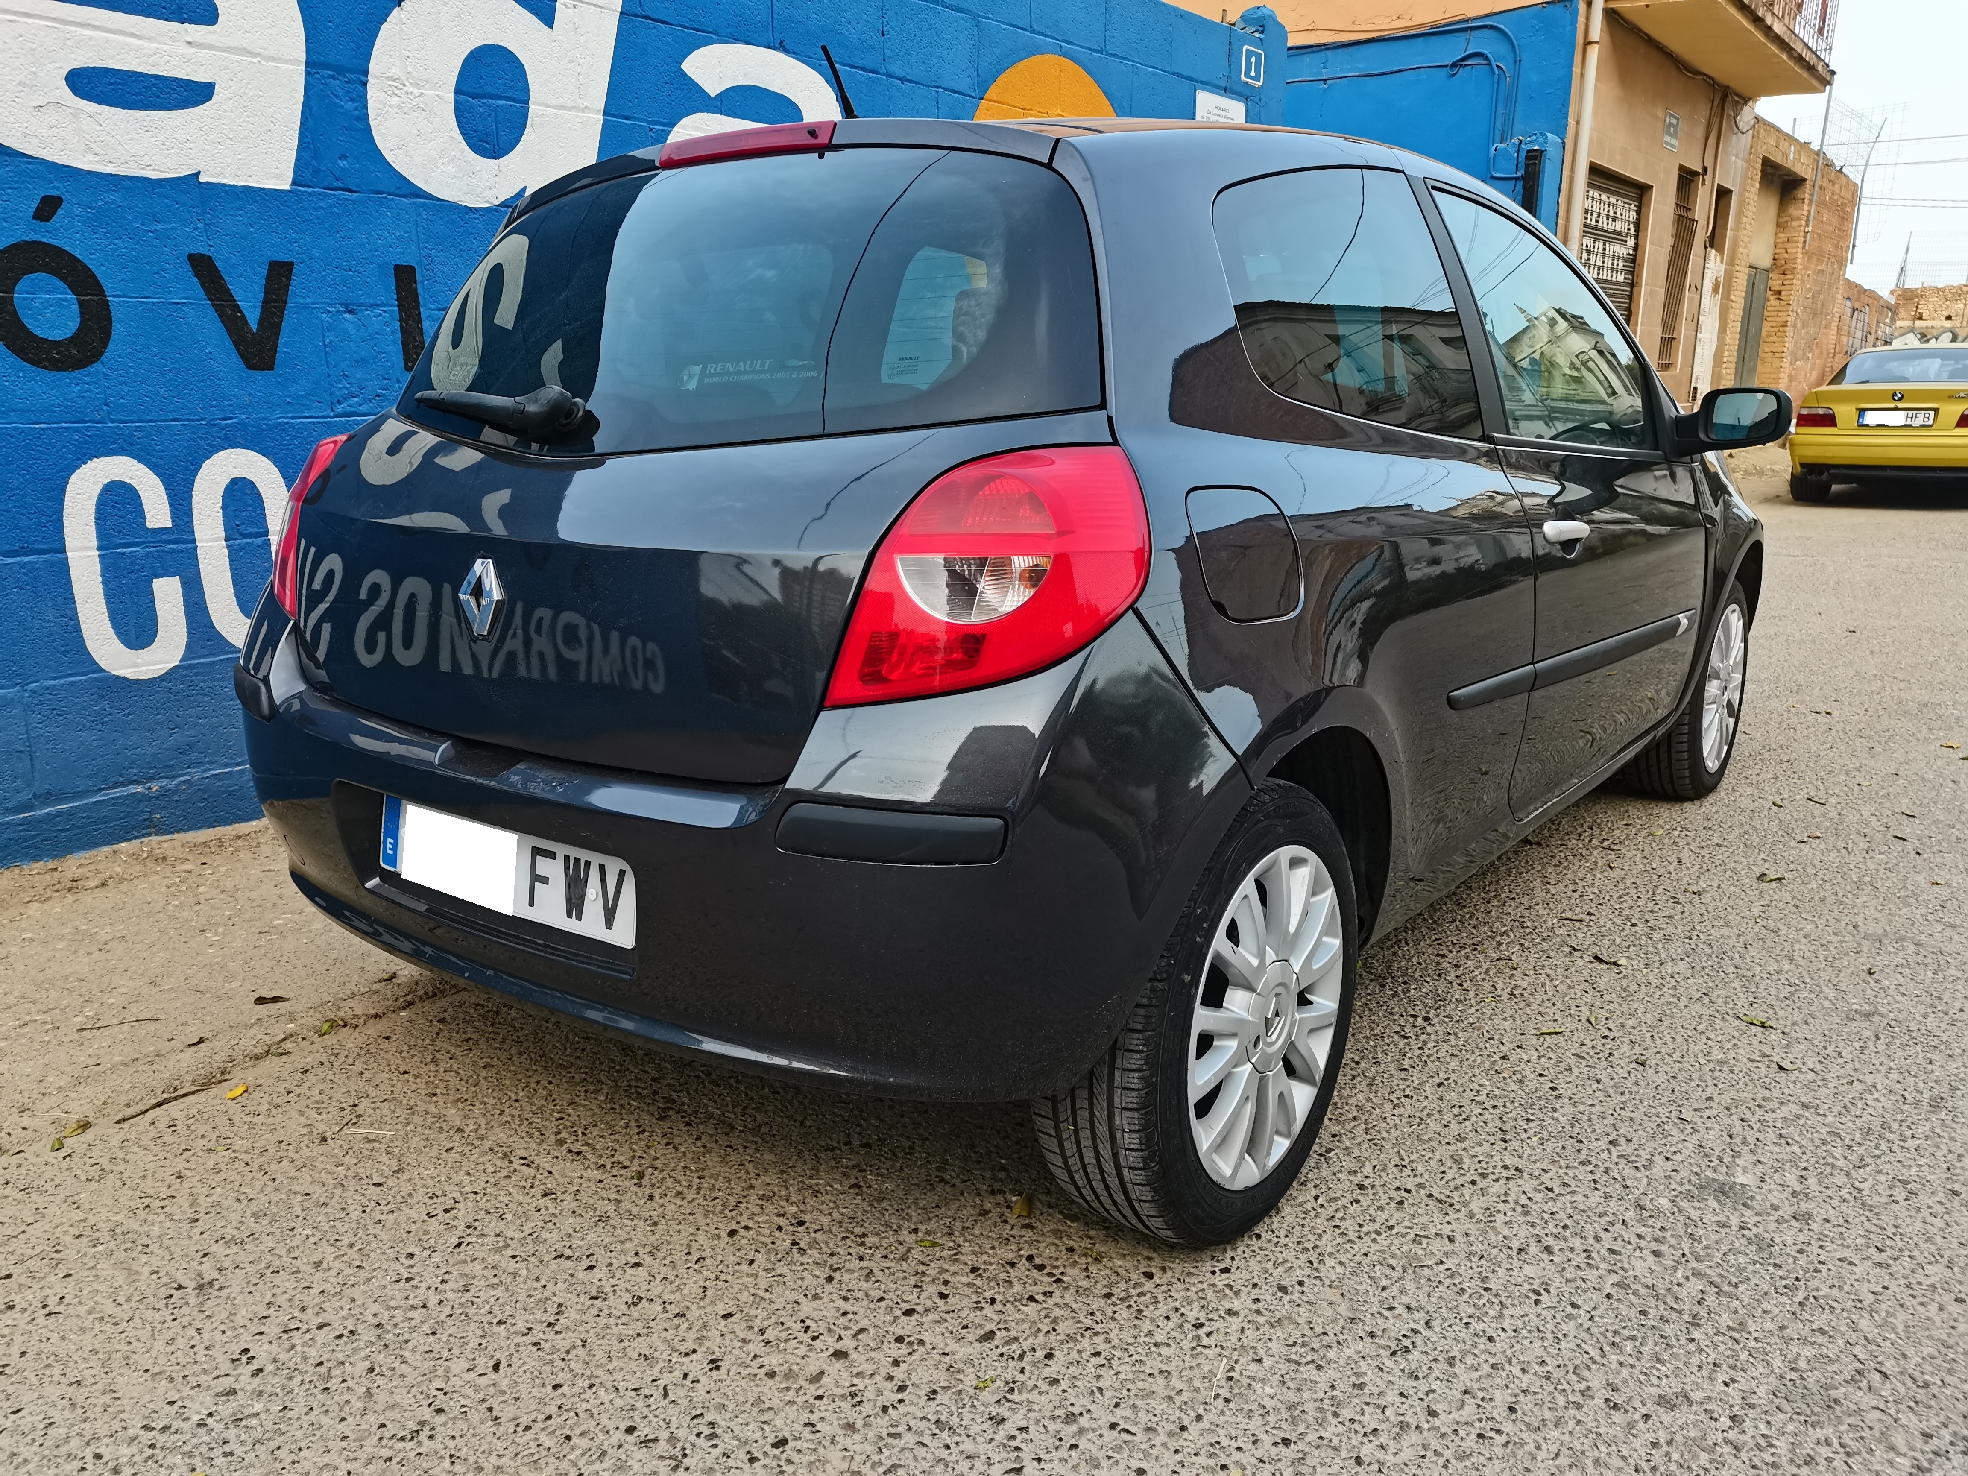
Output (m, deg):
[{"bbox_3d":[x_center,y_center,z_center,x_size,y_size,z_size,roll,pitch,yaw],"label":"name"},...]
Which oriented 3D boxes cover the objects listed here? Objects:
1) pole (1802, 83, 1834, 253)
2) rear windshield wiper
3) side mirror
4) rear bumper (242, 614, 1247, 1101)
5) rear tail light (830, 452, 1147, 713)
[{"bbox_3d":[9.819,-6.753,17.383,0.060,1.910,0.060,12,18,35],"label":"pole"},{"bbox_3d":[-0.659,-0.431,1.974,0.390,0.070,0.085,10,17,36],"label":"rear windshield wiper"},{"bbox_3d":[1.602,-0.675,3.150,0.235,0.148,0.160,10,17,36],"label":"side mirror"},{"bbox_3d":[-0.495,0.055,1.988,1.680,0.580,0.460,10,17,36],"label":"rear bumper"},{"bbox_3d":[0.028,-0.167,1.543,0.265,0.265,0.330,10,17,36],"label":"rear tail light"}]

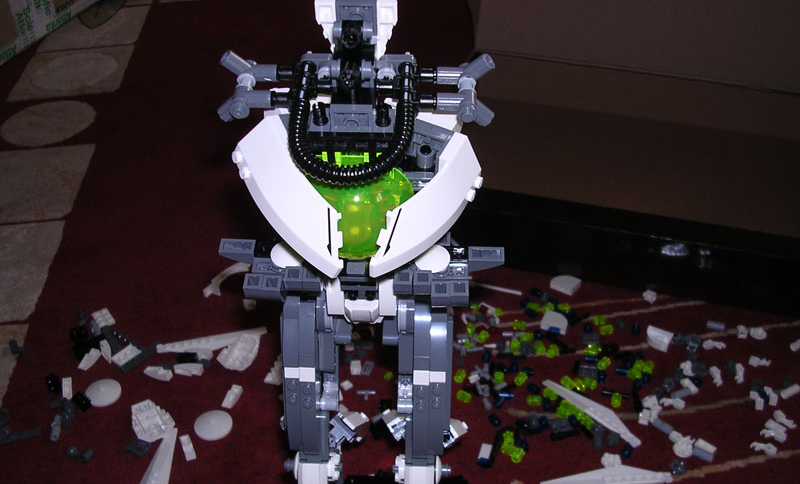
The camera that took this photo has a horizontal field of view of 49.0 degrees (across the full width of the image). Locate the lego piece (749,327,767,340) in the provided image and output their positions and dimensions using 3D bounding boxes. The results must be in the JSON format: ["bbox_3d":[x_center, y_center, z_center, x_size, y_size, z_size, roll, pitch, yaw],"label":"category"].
[{"bbox_3d":[0.333,0.085,0.816,0.016,0.005,0.015,0,32,0],"label":"lego piece"}]

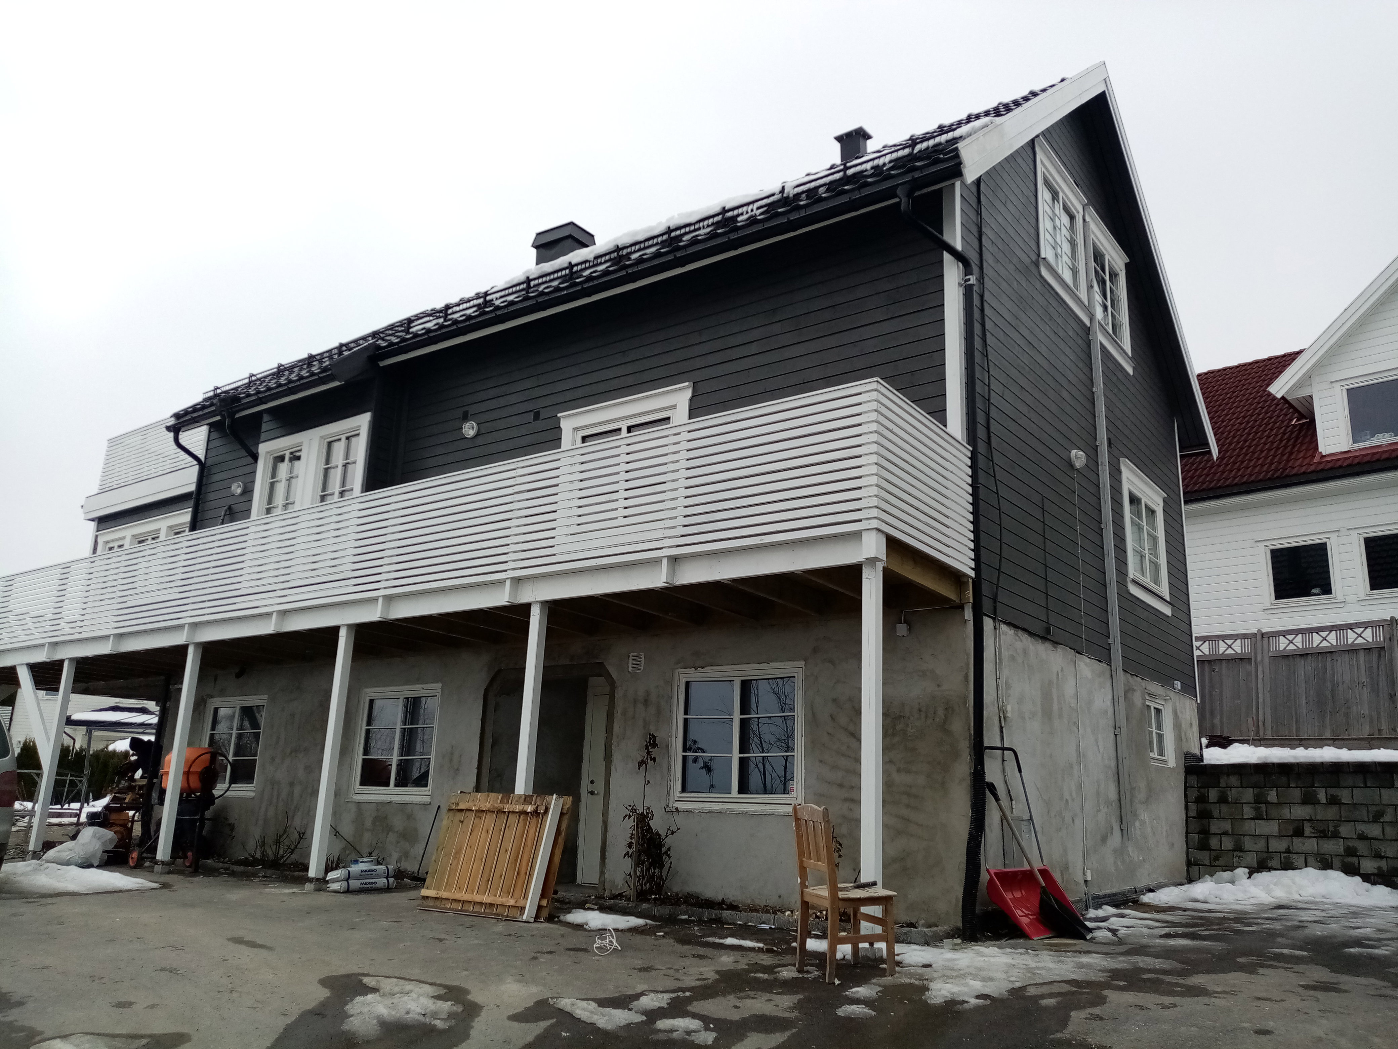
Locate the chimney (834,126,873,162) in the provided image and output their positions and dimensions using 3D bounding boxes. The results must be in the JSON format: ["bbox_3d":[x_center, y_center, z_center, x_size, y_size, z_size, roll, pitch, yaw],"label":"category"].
[{"bbox_3d":[2.152,-5.185,14.631,0.430,0.430,0.360,-9,-19,35],"label":"chimney"}]

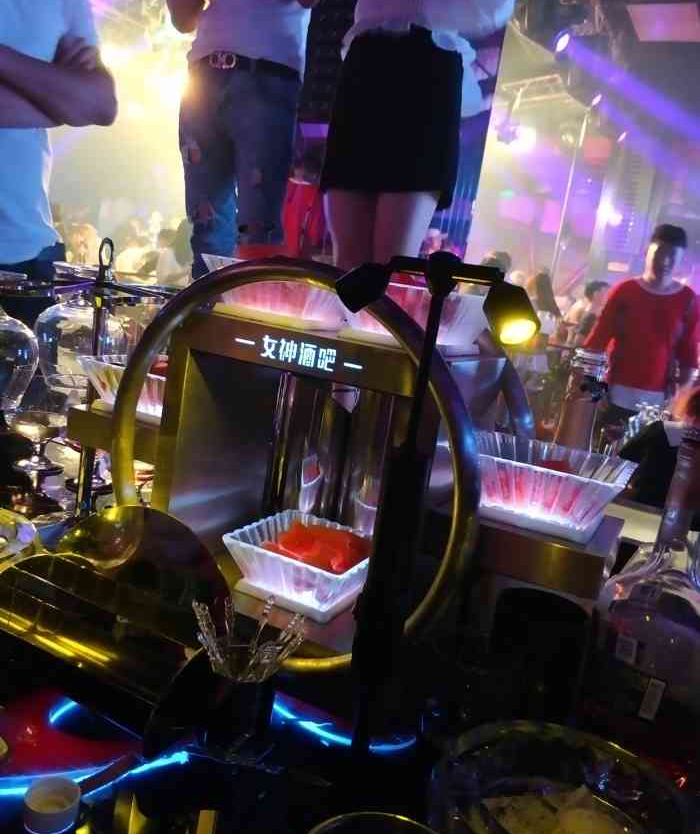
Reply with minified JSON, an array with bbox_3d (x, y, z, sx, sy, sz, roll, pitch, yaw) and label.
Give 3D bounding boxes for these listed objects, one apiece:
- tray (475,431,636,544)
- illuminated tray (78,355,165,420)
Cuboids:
[{"bbox_3d":[0.215,0.076,0.801,0.166,0.068,0.165,13,11,25],"label":"tray"},{"bbox_3d":[-0.260,-0.037,1.026,0.166,0.068,0.165,13,11,25],"label":"illuminated tray"}]

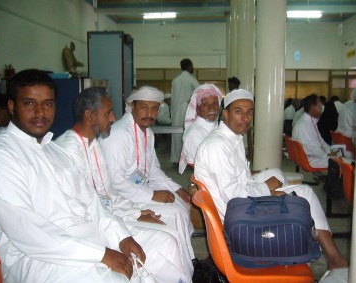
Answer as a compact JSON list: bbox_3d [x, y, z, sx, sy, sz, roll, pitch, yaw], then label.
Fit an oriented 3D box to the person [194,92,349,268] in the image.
[{"bbox_3d":[0.570,0.286,2.320,0.900,1.170,0.520,-1,7,-5],"label":"person"}]

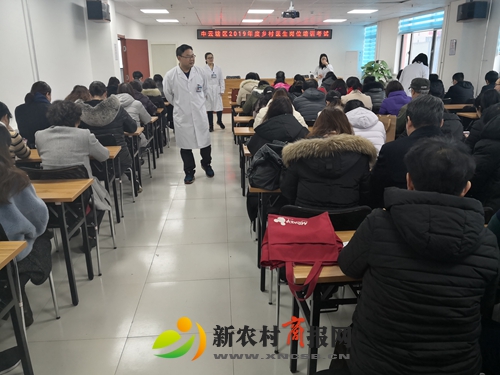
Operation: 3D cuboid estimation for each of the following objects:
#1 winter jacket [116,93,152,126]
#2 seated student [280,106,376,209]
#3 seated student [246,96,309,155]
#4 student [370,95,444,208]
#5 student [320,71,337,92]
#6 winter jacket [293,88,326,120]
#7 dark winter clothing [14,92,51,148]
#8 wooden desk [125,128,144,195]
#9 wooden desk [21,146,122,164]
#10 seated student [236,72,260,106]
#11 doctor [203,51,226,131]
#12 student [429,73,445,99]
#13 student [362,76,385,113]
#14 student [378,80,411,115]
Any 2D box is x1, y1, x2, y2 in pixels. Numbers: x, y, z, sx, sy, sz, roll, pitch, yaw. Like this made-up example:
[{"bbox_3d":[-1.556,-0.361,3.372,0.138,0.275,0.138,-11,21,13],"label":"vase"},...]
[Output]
[{"bbox_3d":[-1.569,-0.897,5.085,0.542,0.690,0.512,-2,18,-4],"label":"winter jacket"},{"bbox_3d":[0.414,0.126,2.436,0.561,1.241,0.739,-2,18,-4],"label":"seated student"},{"bbox_3d":[0.222,-0.125,3.317,0.540,1.260,0.780,-1,18,-4],"label":"seated student"},{"bbox_3d":[0.937,0.137,2.373,0.570,1.340,0.800,0,18,-1],"label":"student"},{"bbox_3d":[1.642,-1.746,8.202,0.460,1.333,0.720,-2,17,-4],"label":"student"},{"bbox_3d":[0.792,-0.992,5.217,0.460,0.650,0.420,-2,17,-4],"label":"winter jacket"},{"bbox_3d":[-2.112,-0.570,4.089,0.512,0.690,0.473,-2,18,-4],"label":"dark winter clothing"},{"bbox_3d":[-1.907,-0.301,4.709,1.300,0.750,0.450,-2,18,-4],"label":"wooden desk"},{"bbox_3d":[-1.794,0.054,3.615,1.250,0.750,0.460,-2,17,-4],"label":"wooden desk"},{"bbox_3d":[0.016,-1.432,7.237,0.542,1.300,0.729,-2,18,-4],"label":"seated student"},{"bbox_3d":[-0.788,-2.076,8.710,0.522,1.665,0.355,-2,18,-4],"label":"doctor"},{"bbox_3d":[3.730,-1.654,8.032,0.500,1.280,0.750,-2,18,-7],"label":"student"},{"bbox_3d":[1.936,-1.115,6.325,0.500,1.300,0.760,-1,18,-4],"label":"student"},{"bbox_3d":[1.905,-0.860,5.453,0.512,1.241,0.709,-2,18,-4],"label":"student"}]

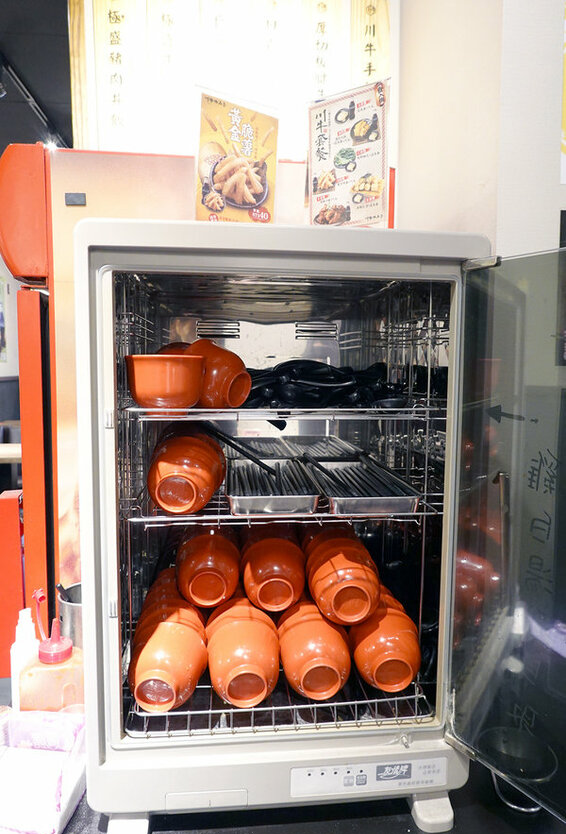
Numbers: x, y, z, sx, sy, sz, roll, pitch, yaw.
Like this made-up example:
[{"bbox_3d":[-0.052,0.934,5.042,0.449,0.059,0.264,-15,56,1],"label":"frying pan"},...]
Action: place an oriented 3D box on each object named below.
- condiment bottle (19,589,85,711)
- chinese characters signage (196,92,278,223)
[{"bbox_3d":[-0.334,0.372,0.843,0.105,0.228,0.098,-1,5,-18],"label":"condiment bottle"},{"bbox_3d":[-0.054,-0.309,0.718,0.116,0.165,0.020,-3,6,-33],"label":"chinese characters signage"}]

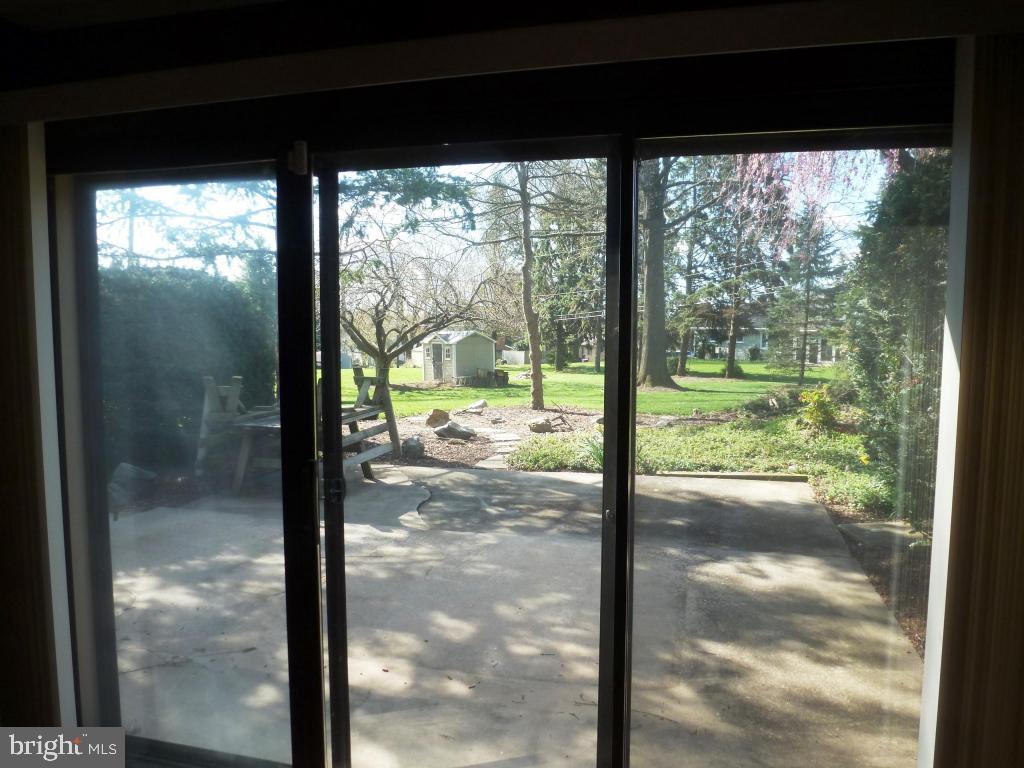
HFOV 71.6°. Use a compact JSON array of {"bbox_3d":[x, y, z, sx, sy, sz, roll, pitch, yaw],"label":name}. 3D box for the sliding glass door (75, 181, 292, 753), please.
[{"bbox_3d":[-1.017,0.305,2.279,0.810,1.960,0.060,1,5,14],"label":"sliding glass door"}]

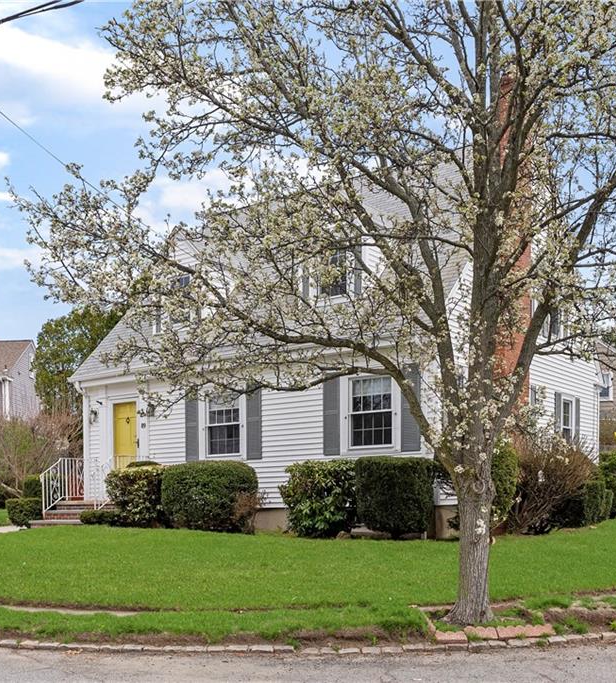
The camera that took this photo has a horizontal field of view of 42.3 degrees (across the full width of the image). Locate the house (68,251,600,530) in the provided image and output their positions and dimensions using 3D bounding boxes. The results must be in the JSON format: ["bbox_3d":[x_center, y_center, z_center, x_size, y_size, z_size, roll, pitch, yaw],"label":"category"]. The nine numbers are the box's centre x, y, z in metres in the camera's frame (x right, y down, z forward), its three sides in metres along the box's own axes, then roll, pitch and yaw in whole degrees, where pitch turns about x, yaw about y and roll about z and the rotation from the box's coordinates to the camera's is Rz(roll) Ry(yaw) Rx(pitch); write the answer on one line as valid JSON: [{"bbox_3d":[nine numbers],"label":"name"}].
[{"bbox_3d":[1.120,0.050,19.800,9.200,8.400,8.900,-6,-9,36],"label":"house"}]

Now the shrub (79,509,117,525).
[{"bbox_3d":[-4.398,3.691,16.800,0.880,0.360,0.620,-5,-7,34],"label":"shrub"}]

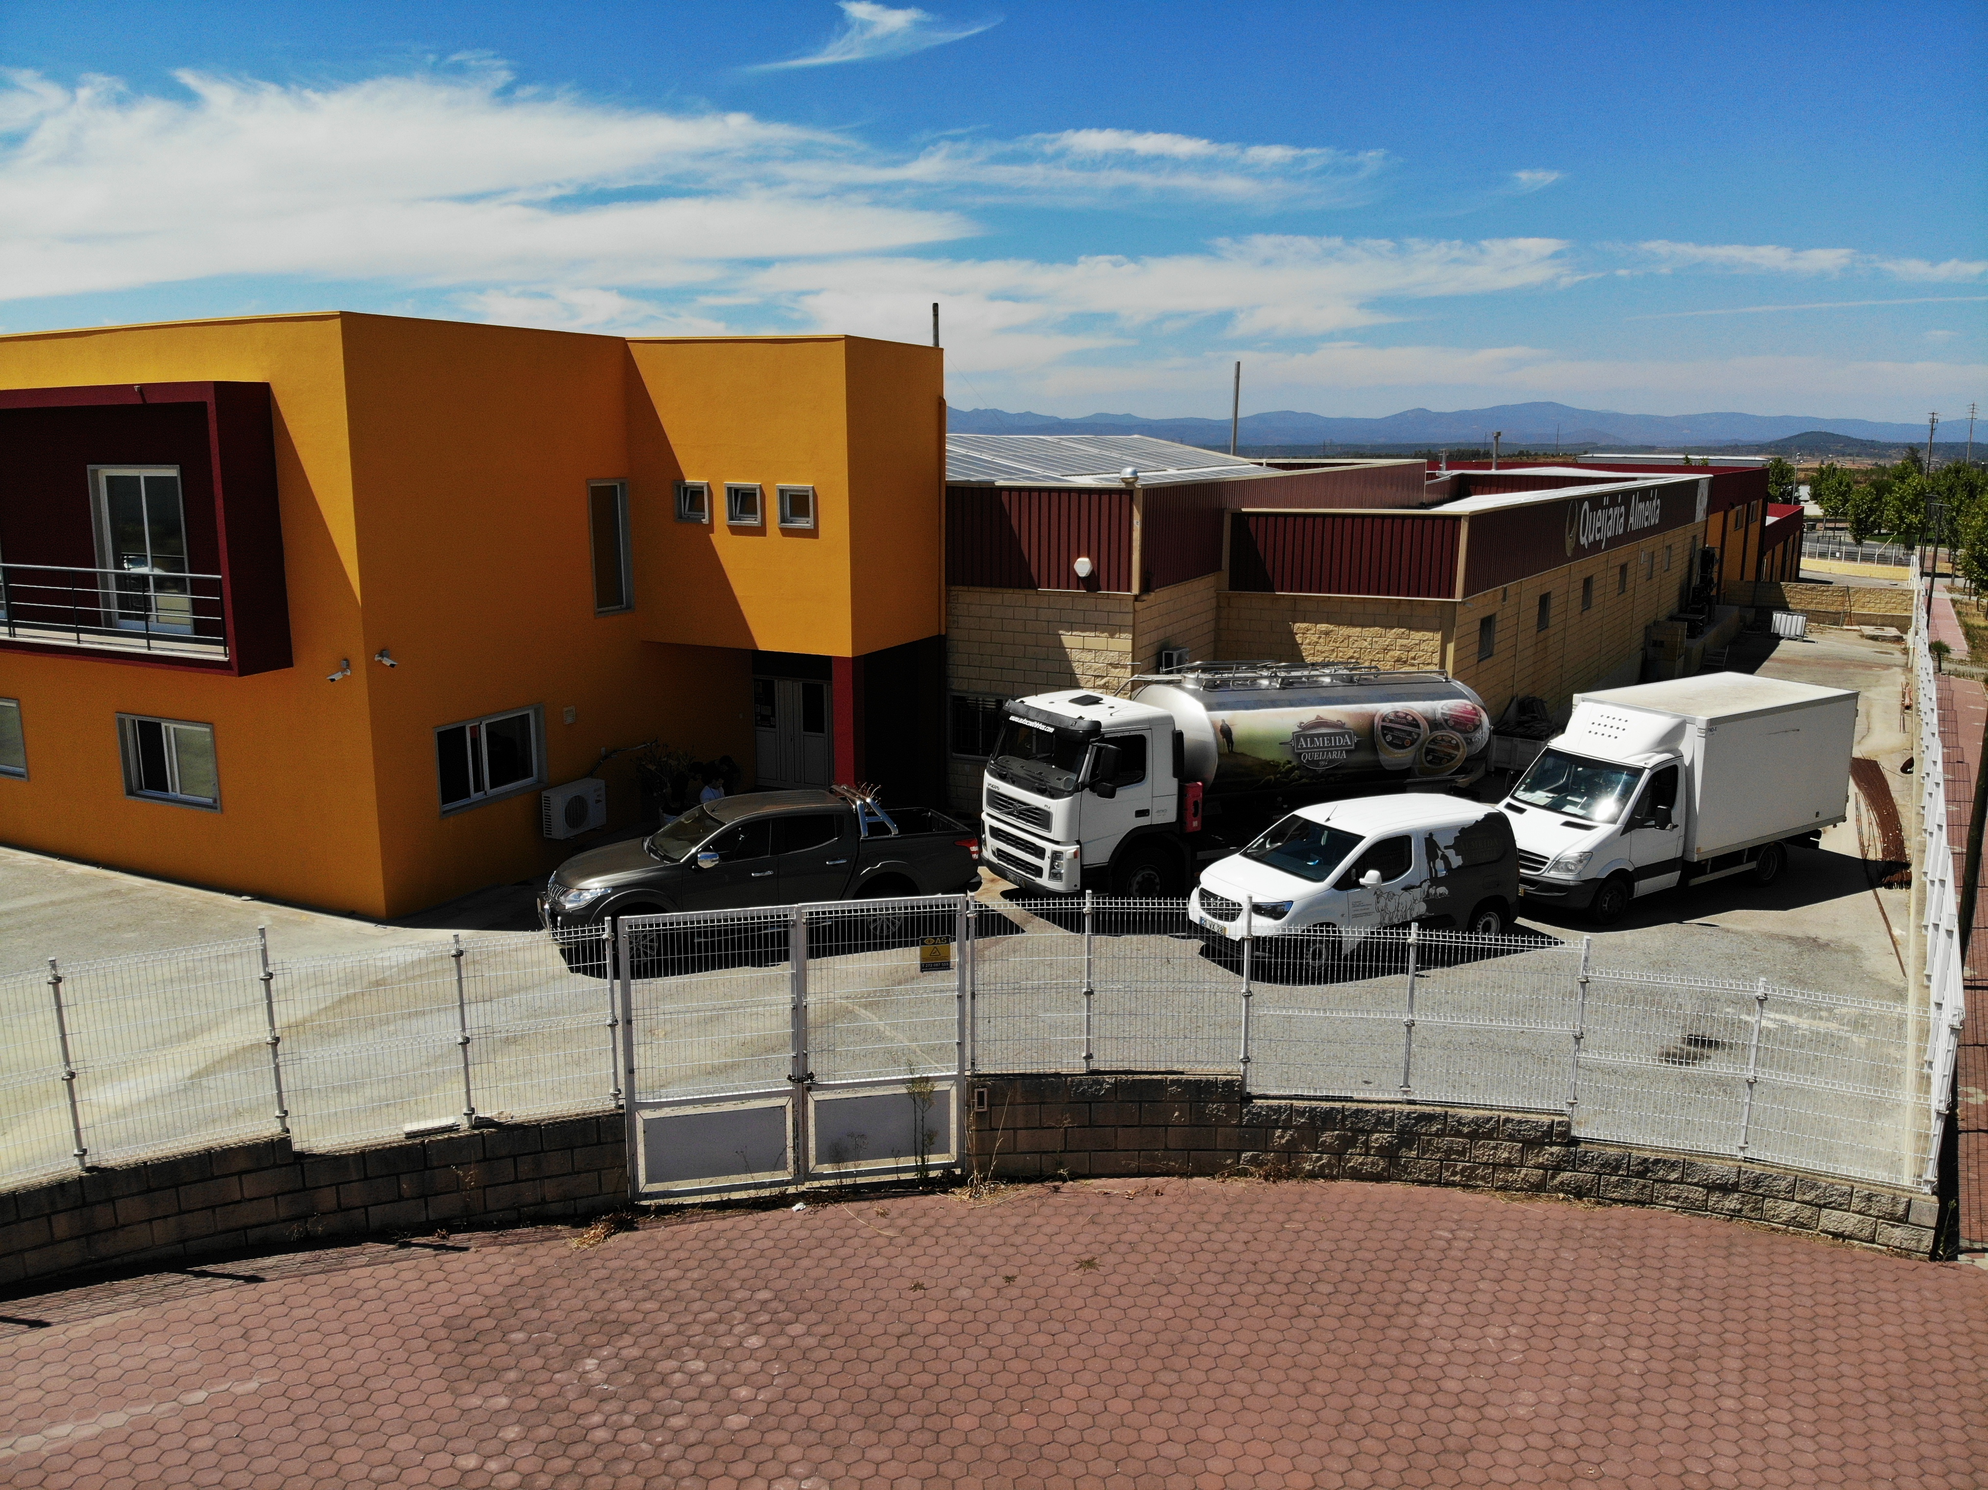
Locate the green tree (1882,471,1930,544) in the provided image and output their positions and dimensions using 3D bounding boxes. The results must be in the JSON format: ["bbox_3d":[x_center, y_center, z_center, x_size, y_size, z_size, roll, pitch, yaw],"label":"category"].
[{"bbox_3d":[56.740,-14.650,85.830,3.100,4.680,3.100,8,15,32],"label":"green tree"}]

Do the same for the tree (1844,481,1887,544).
[{"bbox_3d":[54.880,-14.560,86.870,2.900,4.110,2.900,8,14,31],"label":"tree"}]

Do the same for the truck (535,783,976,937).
[{"bbox_3d":[-2.920,1.612,17.740,5.300,1.790,1.840,-4,13,-20],"label":"truck"}]

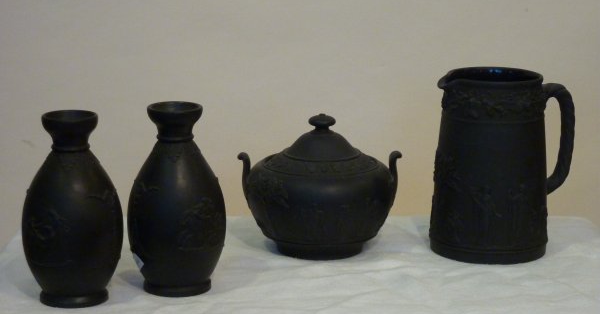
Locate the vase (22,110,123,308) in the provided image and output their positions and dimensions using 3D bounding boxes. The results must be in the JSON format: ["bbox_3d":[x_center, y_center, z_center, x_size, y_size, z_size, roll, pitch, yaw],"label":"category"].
[{"bbox_3d":[-0.173,0.039,1.265,0.076,0.142,0.076,0,11,0],"label":"vase"}]

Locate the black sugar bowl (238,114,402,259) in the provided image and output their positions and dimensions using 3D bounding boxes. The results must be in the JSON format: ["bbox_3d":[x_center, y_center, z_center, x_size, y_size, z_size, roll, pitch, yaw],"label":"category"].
[{"bbox_3d":[0.017,0.022,1.412,0.139,0.117,0.124,0,11,2],"label":"black sugar bowl"}]

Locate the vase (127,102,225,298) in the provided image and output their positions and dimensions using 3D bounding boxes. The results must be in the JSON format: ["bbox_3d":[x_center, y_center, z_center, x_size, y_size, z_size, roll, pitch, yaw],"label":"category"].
[{"bbox_3d":[-0.096,0.032,1.288,0.075,0.143,0.075,0,11,0],"label":"vase"}]

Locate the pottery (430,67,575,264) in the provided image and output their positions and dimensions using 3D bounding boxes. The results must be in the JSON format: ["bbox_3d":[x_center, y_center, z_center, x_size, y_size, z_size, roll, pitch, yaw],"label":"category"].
[{"bbox_3d":[0.172,0.005,1.408,0.125,0.152,0.101,-2,11,-12],"label":"pottery"}]

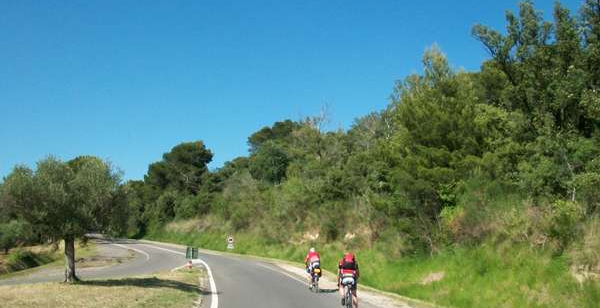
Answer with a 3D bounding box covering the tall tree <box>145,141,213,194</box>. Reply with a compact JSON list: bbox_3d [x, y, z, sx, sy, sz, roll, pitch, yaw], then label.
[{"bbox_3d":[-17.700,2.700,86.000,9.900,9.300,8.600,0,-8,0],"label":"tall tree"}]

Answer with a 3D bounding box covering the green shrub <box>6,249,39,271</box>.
[{"bbox_3d":[-16.200,6.250,34.500,1.900,1.300,1.600,0,-8,0],"label":"green shrub"}]

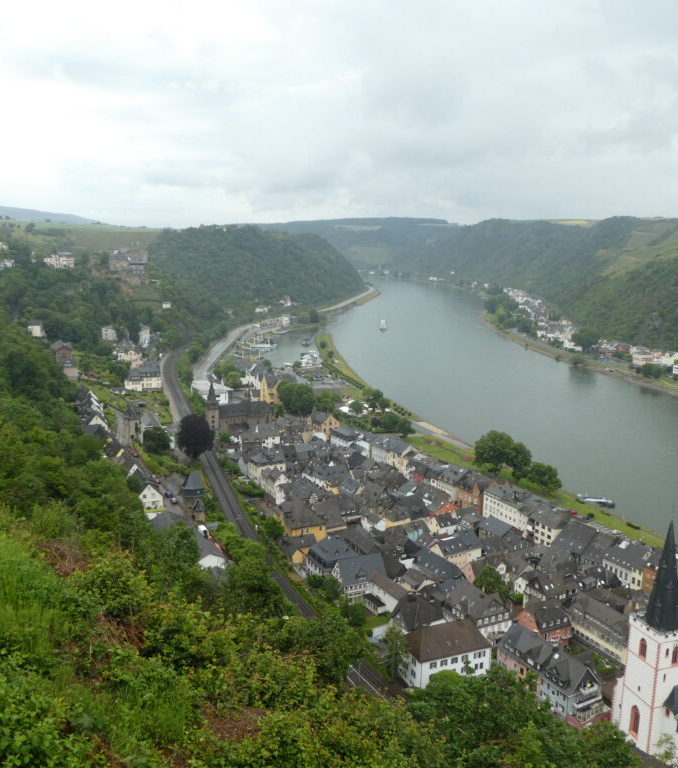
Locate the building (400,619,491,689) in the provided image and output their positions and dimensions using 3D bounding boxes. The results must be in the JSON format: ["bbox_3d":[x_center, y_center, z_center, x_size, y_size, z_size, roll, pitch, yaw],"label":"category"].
[{"bbox_3d":[27.140,67.280,181.830,20.000,13.400,11.500,-4,13,-21],"label":"building"}]

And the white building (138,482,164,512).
[{"bbox_3d":[-69.410,40.070,260.270,8.600,9.700,10.000,-4,12,-18],"label":"white building"}]

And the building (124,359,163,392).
[{"bbox_3d":[-127.480,-4.670,456.830,25.000,14.500,19.000,-5,13,-23],"label":"building"}]

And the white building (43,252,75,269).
[{"bbox_3d":[-300.930,-132.680,766.270,31.000,15.500,14.000,-4,12,-18],"label":"white building"}]

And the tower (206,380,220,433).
[{"bbox_3d":[-68.470,13.680,383.680,6.800,32.000,6.800,-4,13,-21],"label":"tower"}]

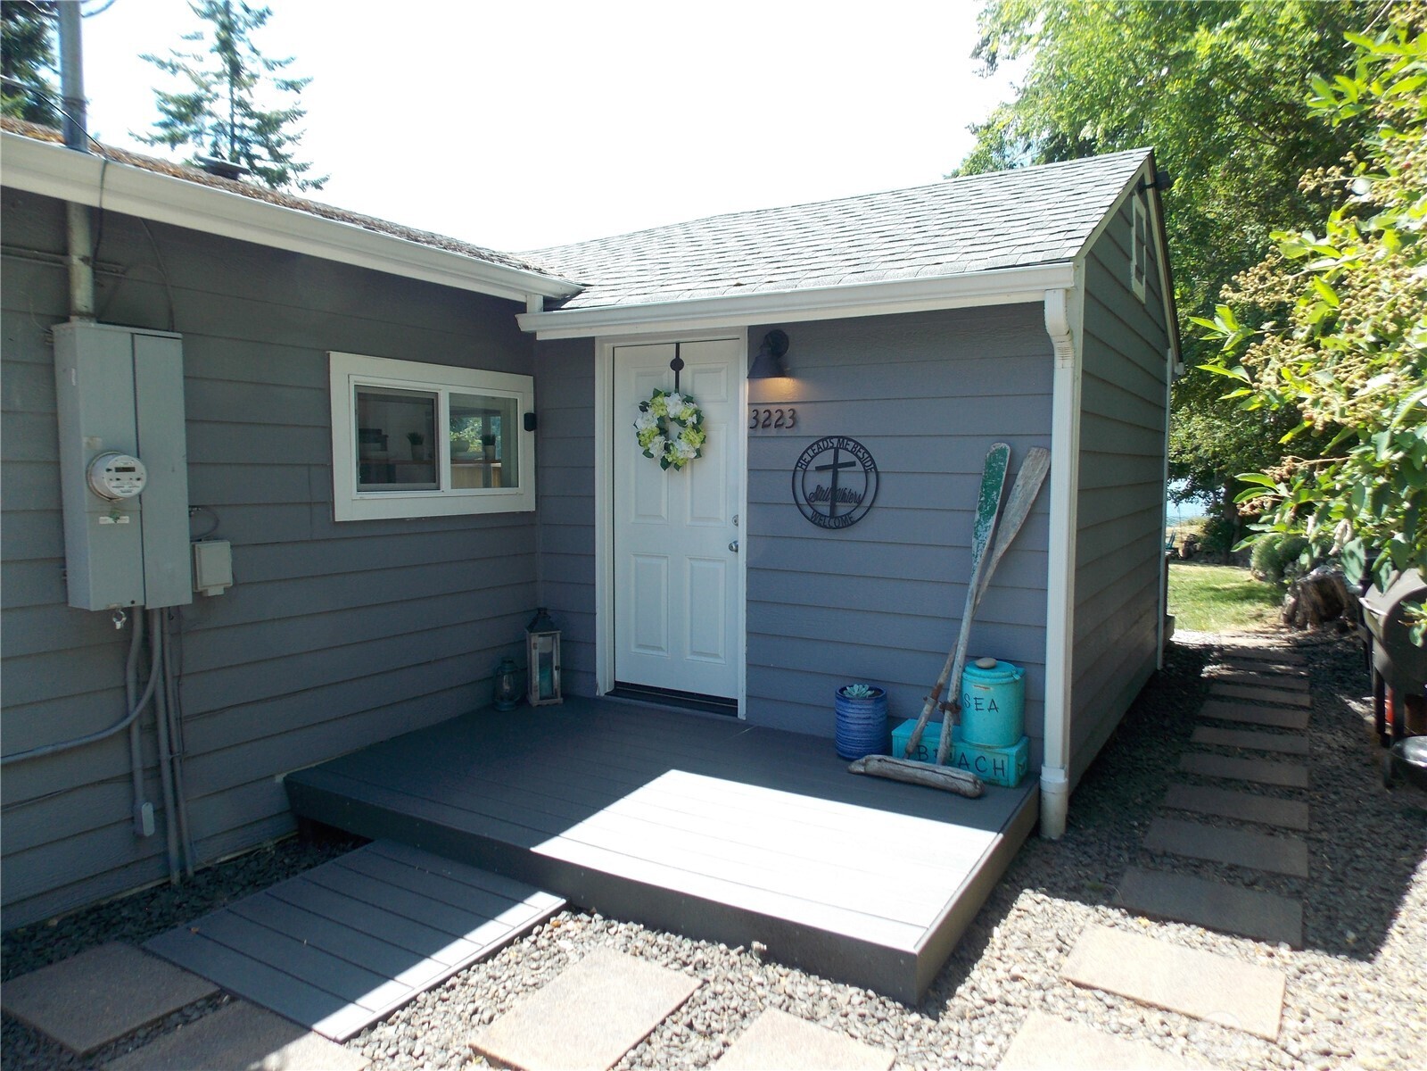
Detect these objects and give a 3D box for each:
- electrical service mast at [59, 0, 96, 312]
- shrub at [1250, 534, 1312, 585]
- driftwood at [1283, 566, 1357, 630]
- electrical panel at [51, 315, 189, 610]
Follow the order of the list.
[{"bbox_3d":[-2.334,-1.486,3.460,0.070,1.420,0.070,3,5,31],"label":"electrical service mast"},{"bbox_3d":[8.327,0.351,13.900,0.850,0.720,0.850,3,5,31],"label":"shrub"},{"bbox_3d":[6.179,0.601,9.575,0.790,0.640,0.700,3,5,33],"label":"driftwood"},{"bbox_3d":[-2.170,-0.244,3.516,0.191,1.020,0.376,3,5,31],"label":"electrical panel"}]

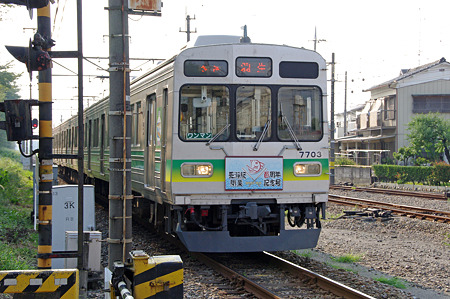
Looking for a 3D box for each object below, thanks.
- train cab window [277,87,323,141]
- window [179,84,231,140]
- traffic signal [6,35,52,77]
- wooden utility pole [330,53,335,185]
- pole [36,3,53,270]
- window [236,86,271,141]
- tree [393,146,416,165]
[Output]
[{"bbox_3d":[1.298,-0.627,14.580,0.840,0.940,0.070,0,0,-19],"label":"train cab window"},{"bbox_3d":[-0.339,-0.623,14.200,0.870,0.950,0.070,0,0,-6],"label":"window"},{"bbox_3d":[-1.769,-0.821,7.550,0.430,0.400,0.400,0,0,-13],"label":"traffic signal"},{"bbox_3d":[5.927,-1.672,46.000,0.210,7.200,0.210,0,0,-14],"label":"wooden utility pole"},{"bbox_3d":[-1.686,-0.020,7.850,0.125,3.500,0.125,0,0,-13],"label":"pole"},{"bbox_3d":[0.489,-0.617,14.340,0.600,0.930,0.070,0,0,-14],"label":"window"},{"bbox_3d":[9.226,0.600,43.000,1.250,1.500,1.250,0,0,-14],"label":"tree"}]

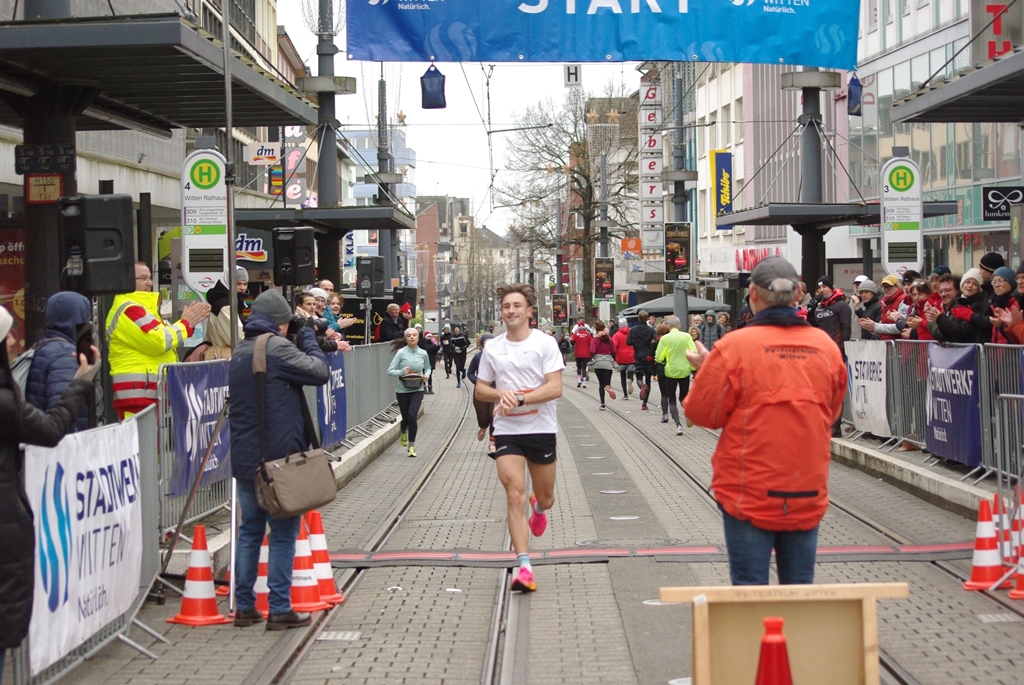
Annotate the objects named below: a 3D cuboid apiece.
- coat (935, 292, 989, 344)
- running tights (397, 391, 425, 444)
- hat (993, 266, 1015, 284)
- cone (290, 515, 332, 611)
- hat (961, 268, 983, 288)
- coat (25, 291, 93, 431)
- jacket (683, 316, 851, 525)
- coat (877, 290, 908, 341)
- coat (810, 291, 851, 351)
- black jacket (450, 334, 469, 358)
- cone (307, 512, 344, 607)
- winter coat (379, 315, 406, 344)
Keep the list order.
[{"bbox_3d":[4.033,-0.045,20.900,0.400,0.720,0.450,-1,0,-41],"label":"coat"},{"bbox_3d":[-1.248,0.885,28.700,0.340,0.700,0.360,-1,0,-3],"label":"running tights"},{"bbox_3d":[4.109,-0.547,19.500,0.180,0.180,0.210,-1,0,45],"label":"hat"},{"bbox_3d":[-1.139,1.199,12.720,0.285,0.500,0.285,-1,0,0],"label":"cone"},{"bbox_3d":[4.293,-0.598,21.800,0.205,0.210,0.230,-1,0,18],"label":"hat"},{"bbox_3d":[-2.647,0.175,13.600,0.360,0.920,0.480,-1,0,-30],"label":"coat"},{"bbox_3d":[0.957,0.299,8.850,0.550,0.810,0.430,-1,0,-12],"label":"jacket"},{"bbox_3d":[4.456,-0.210,27.200,0.350,0.760,0.470,-1,0,-41],"label":"coat"},{"bbox_3d":[3.701,-0.231,27.000,0.530,0.790,0.390,-1,0,41],"label":"coat"},{"bbox_3d":[-1.448,0.070,65.000,0.510,0.660,0.360,-1,0,-3],"label":"black jacket"},{"bbox_3d":[-1.091,1.201,13.100,0.285,0.500,0.285,-1,0,12],"label":"cone"},{"bbox_3d":[-2.219,-0.166,43.000,0.450,0.780,0.500,-1,0,30],"label":"winter coat"}]

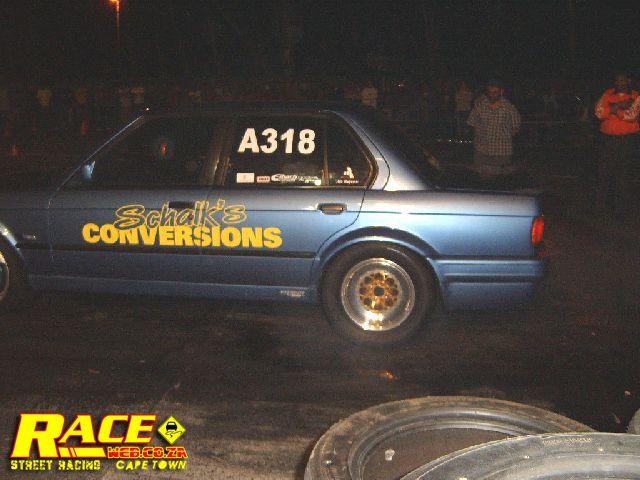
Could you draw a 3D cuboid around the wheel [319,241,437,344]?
[{"bbox_3d":[0.338,0.288,3.884,0.600,0.585,0.220,2,10,14],"label":"wheel"}]

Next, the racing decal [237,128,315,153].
[{"bbox_3d":[-0.246,-0.564,3.917,0.467,0.155,0.010,2,-10,14],"label":"racing decal"}]

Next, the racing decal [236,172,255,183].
[{"bbox_3d":[-0.425,-0.354,3.920,0.108,0.061,0.010,2,-10,14],"label":"racing decal"}]

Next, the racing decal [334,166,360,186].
[{"bbox_3d":[0.153,-0.357,3.784,0.132,0.097,0.010,2,-10,14],"label":"racing decal"}]

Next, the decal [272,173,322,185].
[{"bbox_3d":[-0.134,-0.343,3.849,0.289,0.070,0.010,2,-10,14],"label":"decal"}]

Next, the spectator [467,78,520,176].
[{"bbox_3d":[2.114,-1.091,8.449,0.620,1.750,0.360,2,10,13],"label":"spectator"}]

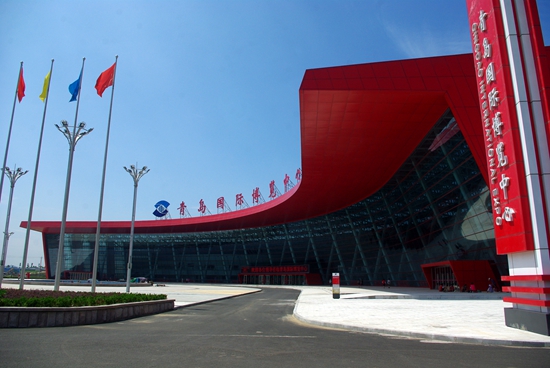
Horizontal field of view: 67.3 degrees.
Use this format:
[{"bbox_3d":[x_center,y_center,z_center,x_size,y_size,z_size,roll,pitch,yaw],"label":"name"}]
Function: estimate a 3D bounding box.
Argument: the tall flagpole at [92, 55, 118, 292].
[{"bbox_3d":[-10.864,-0.799,26.408,0.220,16.420,0.220,0,-14,0],"label":"tall flagpole"}]

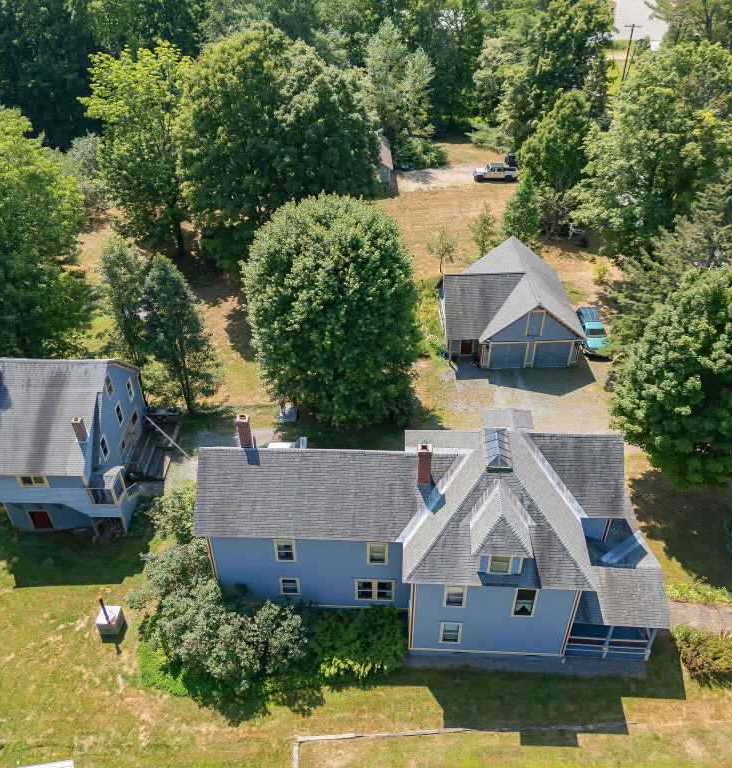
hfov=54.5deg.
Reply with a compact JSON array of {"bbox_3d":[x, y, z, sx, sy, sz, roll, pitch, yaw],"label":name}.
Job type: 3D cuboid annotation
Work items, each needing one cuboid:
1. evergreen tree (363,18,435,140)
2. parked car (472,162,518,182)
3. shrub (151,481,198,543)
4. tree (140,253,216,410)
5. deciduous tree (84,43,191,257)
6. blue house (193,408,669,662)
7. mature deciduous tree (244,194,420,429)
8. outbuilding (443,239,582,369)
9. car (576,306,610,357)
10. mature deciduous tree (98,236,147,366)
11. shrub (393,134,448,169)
[{"bbox_3d":[4.302,-38.758,92.229,9.200,15.800,8.400,-1,37,0],"label":"evergreen tree"},{"bbox_3d":[16.526,-26.986,90.164,5.480,1.860,1.900,1,36,3],"label":"parked car"},{"bbox_3d":[-11.446,7.762,42.885,3.300,3.000,3.200,1,36,3],"label":"shrub"},{"bbox_3d":[-12.836,-3.005,47.769,4.900,12.300,4.900,-1,37,0],"label":"tree"},{"bbox_3d":[-21.567,-21.849,68.639,9.154,20.435,9.154,1,36,3],"label":"deciduous tree"},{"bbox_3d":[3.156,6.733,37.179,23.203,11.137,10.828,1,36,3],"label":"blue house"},{"bbox_3d":[-2.152,-4.449,46.779,11.400,15.600,11.400,-1,37,0],"label":"mature deciduous tree"},{"bbox_3d":[11.344,-6.628,57.888,10.700,5.500,11.500,-1,37,0],"label":"outbuilding"},{"bbox_3d":[18.402,-4.279,57.774,1.800,1.750,5.000,2,37,4],"label":"car"},{"bbox_3d":[-18.170,-5.925,52.908,3.800,10.900,3.800,-1,37,0],"label":"mature deciduous tree"},{"bbox_3d":[6.956,-29.848,90.562,7.000,3.500,6.000,-1,37,0],"label":"shrub"}]

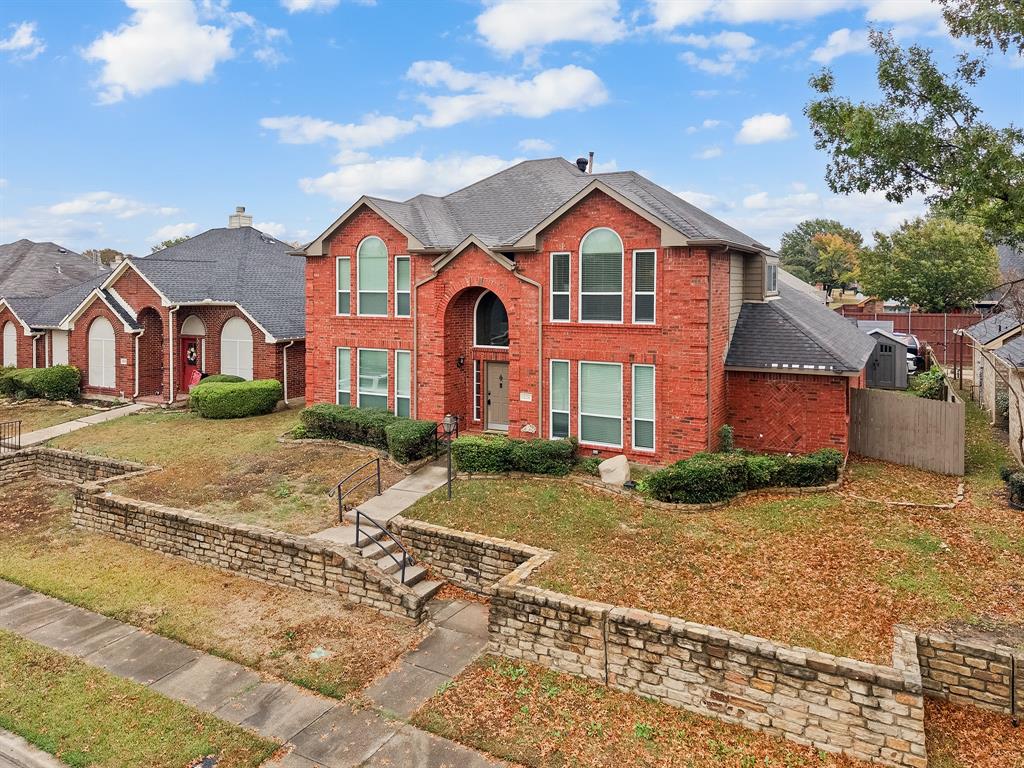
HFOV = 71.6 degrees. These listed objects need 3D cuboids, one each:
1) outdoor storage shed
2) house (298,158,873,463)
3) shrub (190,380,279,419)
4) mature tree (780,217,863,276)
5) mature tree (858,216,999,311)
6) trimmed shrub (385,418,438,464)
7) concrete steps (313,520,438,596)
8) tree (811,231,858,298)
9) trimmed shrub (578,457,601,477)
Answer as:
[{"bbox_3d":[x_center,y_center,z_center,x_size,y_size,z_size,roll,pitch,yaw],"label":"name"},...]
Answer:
[{"bbox_3d":[14.916,-1.071,28.791,2.140,2.400,2.100,4,8,28],"label":"outdoor storage shed"},{"bbox_3d":[3.257,-3.232,24.629,16.500,8.760,13.800,4,8,28],"label":"house"},{"bbox_3d":[-8.857,0.380,22.932,1.550,1.050,2.500,4,8,28],"label":"shrub"},{"bbox_3d":[40.148,-15.585,89.962,10.400,10.200,10.400,4,8,28],"label":"mature tree"},{"bbox_3d":[25.241,-5.856,42.234,7.900,8.200,7.900,4,8,28],"label":"mature tree"},{"bbox_3d":[-2.767,1.502,19.069,0.950,0.900,1.500,4,8,28],"label":"trimmed shrub"},{"bbox_3d":[-2.688,3.553,14.190,2.550,1.000,1.200,4,8,28],"label":"concrete steps"},{"bbox_3d":[36.599,-12.862,78.318,5.800,7.400,5.800,4,8,28],"label":"tree"},{"bbox_3d":[1.894,1.982,17.277,0.600,0.420,0.550,4,8,28],"label":"trimmed shrub"}]

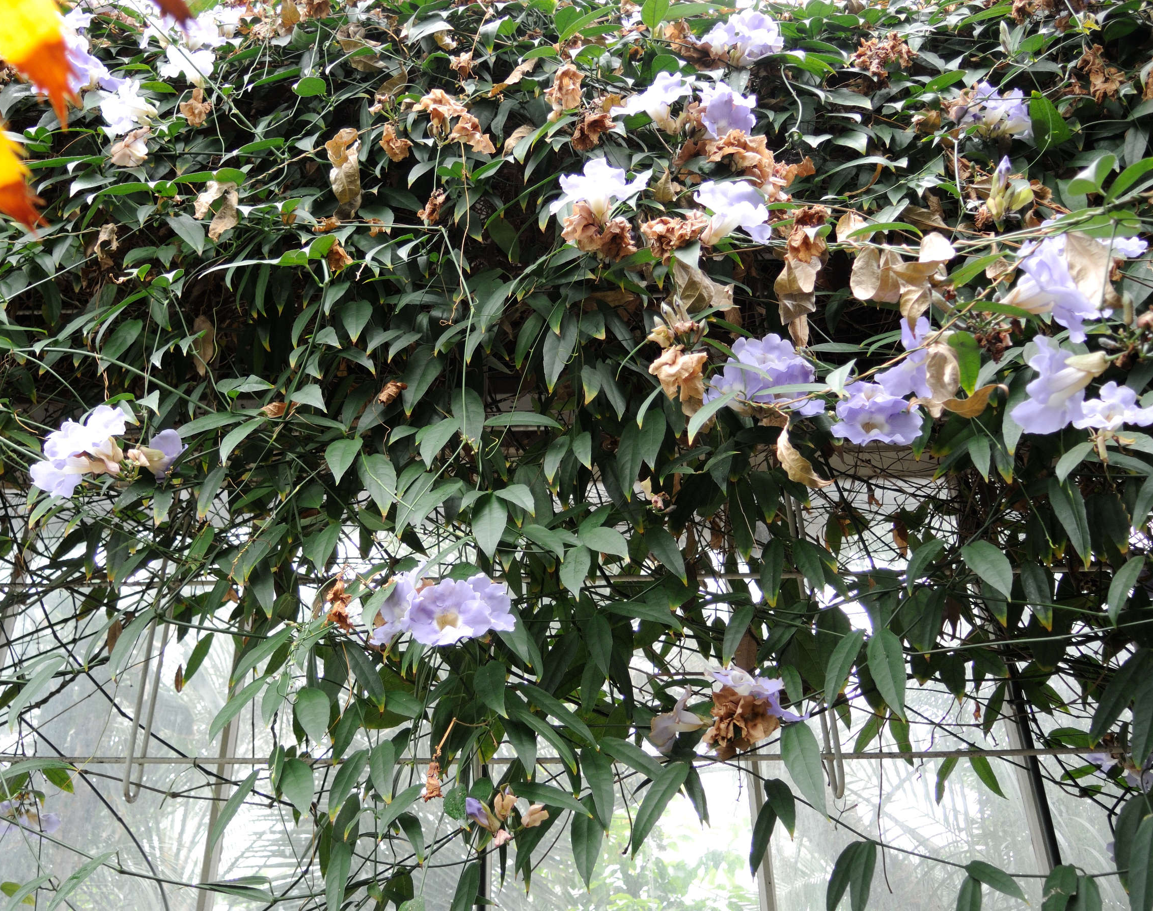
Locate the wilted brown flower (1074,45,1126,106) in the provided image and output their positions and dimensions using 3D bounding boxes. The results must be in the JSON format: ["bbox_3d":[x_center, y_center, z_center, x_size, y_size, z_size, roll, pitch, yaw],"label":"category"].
[{"bbox_3d":[0.788,-0.574,1.480,0.075,0.085,0.060,-1,-29,0],"label":"wilted brown flower"}]

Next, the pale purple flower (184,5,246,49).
[{"bbox_3d":[-0.520,-0.617,1.414,0.085,0.048,0.050,-2,-32,-1],"label":"pale purple flower"}]

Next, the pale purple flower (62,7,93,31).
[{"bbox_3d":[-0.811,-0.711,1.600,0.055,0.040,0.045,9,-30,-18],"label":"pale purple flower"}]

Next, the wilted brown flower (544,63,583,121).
[{"bbox_3d":[-0.018,-0.530,1.430,0.056,0.078,0.050,-1,-29,0],"label":"wilted brown flower"}]

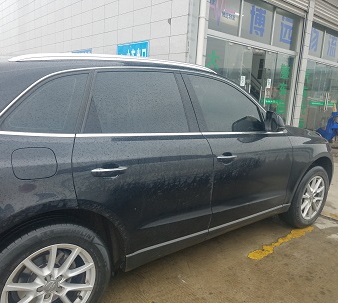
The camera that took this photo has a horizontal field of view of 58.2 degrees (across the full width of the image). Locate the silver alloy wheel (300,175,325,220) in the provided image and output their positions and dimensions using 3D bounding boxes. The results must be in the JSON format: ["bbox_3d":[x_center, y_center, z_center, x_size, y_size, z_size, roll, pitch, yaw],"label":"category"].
[{"bbox_3d":[1.530,0.489,3.397,0.490,0.490,0.190,-5,14,-37],"label":"silver alloy wheel"}]

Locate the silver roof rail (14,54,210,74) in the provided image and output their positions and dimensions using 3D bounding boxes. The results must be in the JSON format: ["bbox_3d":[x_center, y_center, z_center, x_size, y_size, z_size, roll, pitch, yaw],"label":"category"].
[{"bbox_3d":[-0.221,-0.592,2.068,1.600,0.107,0.075,-7,15,-38],"label":"silver roof rail"}]

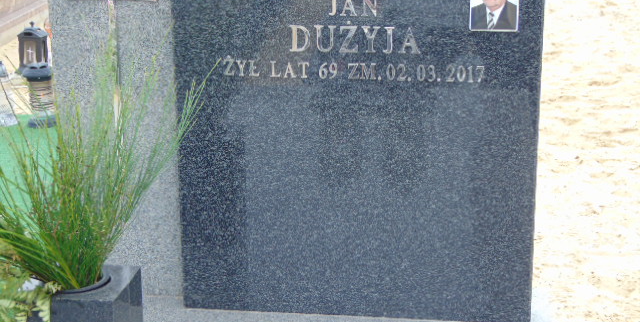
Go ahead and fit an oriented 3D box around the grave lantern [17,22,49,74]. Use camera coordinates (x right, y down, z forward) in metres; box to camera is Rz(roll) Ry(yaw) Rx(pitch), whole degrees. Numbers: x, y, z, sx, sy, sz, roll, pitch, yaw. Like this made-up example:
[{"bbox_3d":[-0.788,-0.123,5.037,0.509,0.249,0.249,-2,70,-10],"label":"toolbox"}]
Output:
[{"bbox_3d":[-1.442,-0.570,6.570,0.137,0.257,0.137,1,15,6],"label":"grave lantern"}]

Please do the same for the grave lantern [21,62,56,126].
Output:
[{"bbox_3d":[-1.210,-0.291,5.691,0.127,0.273,0.127,1,15,6],"label":"grave lantern"}]

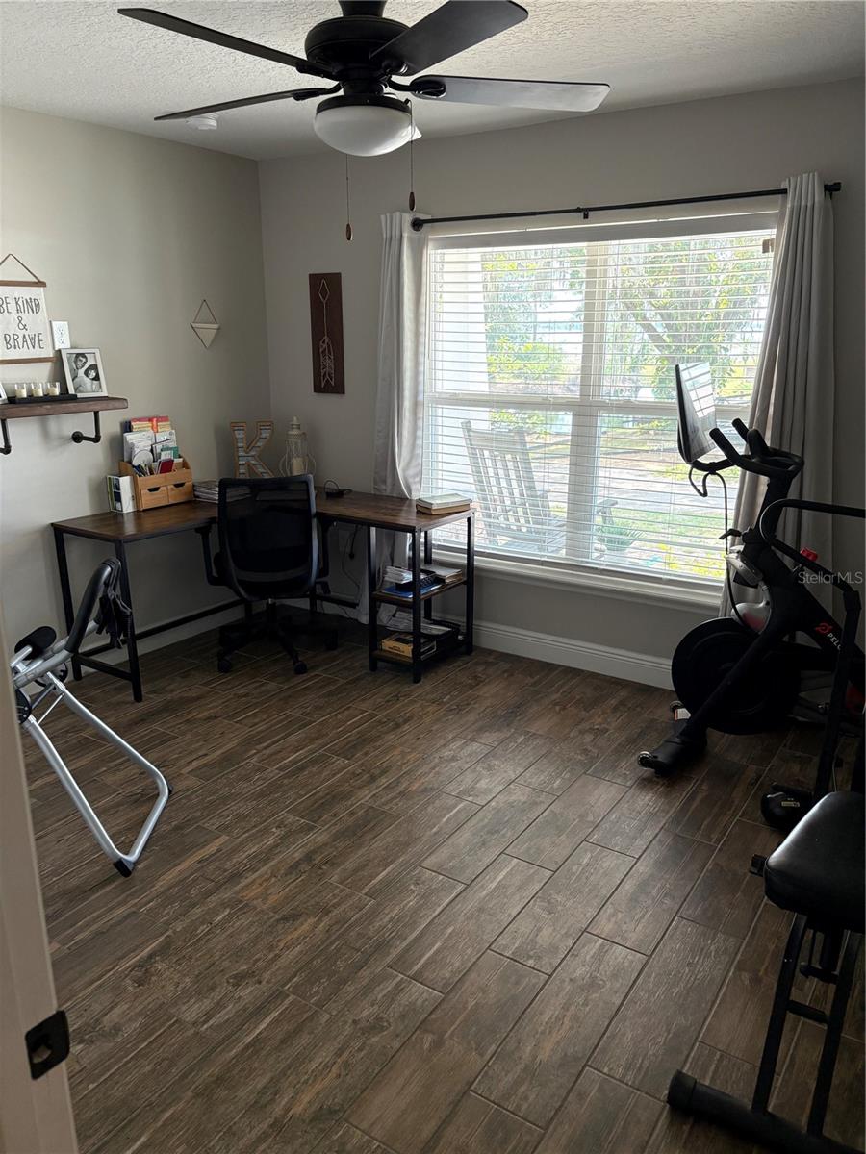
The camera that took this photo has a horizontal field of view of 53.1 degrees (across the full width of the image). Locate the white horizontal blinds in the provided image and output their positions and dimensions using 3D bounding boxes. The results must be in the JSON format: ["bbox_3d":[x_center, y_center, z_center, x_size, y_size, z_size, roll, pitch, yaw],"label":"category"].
[{"bbox_3d":[0.671,-0.773,3.885,1.620,1.500,0.100,10,19,32],"label":"white horizontal blinds"}]

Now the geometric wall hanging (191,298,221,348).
[{"bbox_3d":[-1.161,-1.285,4.412,0.065,0.235,0.195,10,19,32],"label":"geometric wall hanging"}]

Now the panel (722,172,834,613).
[{"bbox_3d":[1.386,-0.433,3.354,0.450,2.070,0.130,10,19,32],"label":"panel"}]

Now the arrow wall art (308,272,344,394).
[{"bbox_3d":[-0.557,-1.268,4.537,0.212,0.605,0.025,10,19,32],"label":"arrow wall art"}]

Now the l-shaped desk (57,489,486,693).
[{"bbox_3d":[-0.749,0.076,4.158,1.430,0.756,1.360,10,19,32],"label":"l-shaped desk"}]

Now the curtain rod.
[{"bbox_3d":[0.684,-1.500,3.537,1.840,0.050,0.090,10,19,32],"label":"curtain rod"}]

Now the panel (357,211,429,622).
[{"bbox_3d":[-0.192,-0.719,4.372,0.460,2.070,0.120,10,19,32],"label":"panel"}]

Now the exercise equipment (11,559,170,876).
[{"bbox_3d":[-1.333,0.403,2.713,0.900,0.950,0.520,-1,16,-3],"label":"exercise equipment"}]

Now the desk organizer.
[{"bbox_3d":[-1.366,-0.474,4.303,0.140,0.225,0.335,10,19,32],"label":"desk organizer"}]

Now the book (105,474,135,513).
[{"bbox_3d":[-1.483,-0.398,4.150,0.115,0.168,0.068,10,19,32],"label":"book"}]

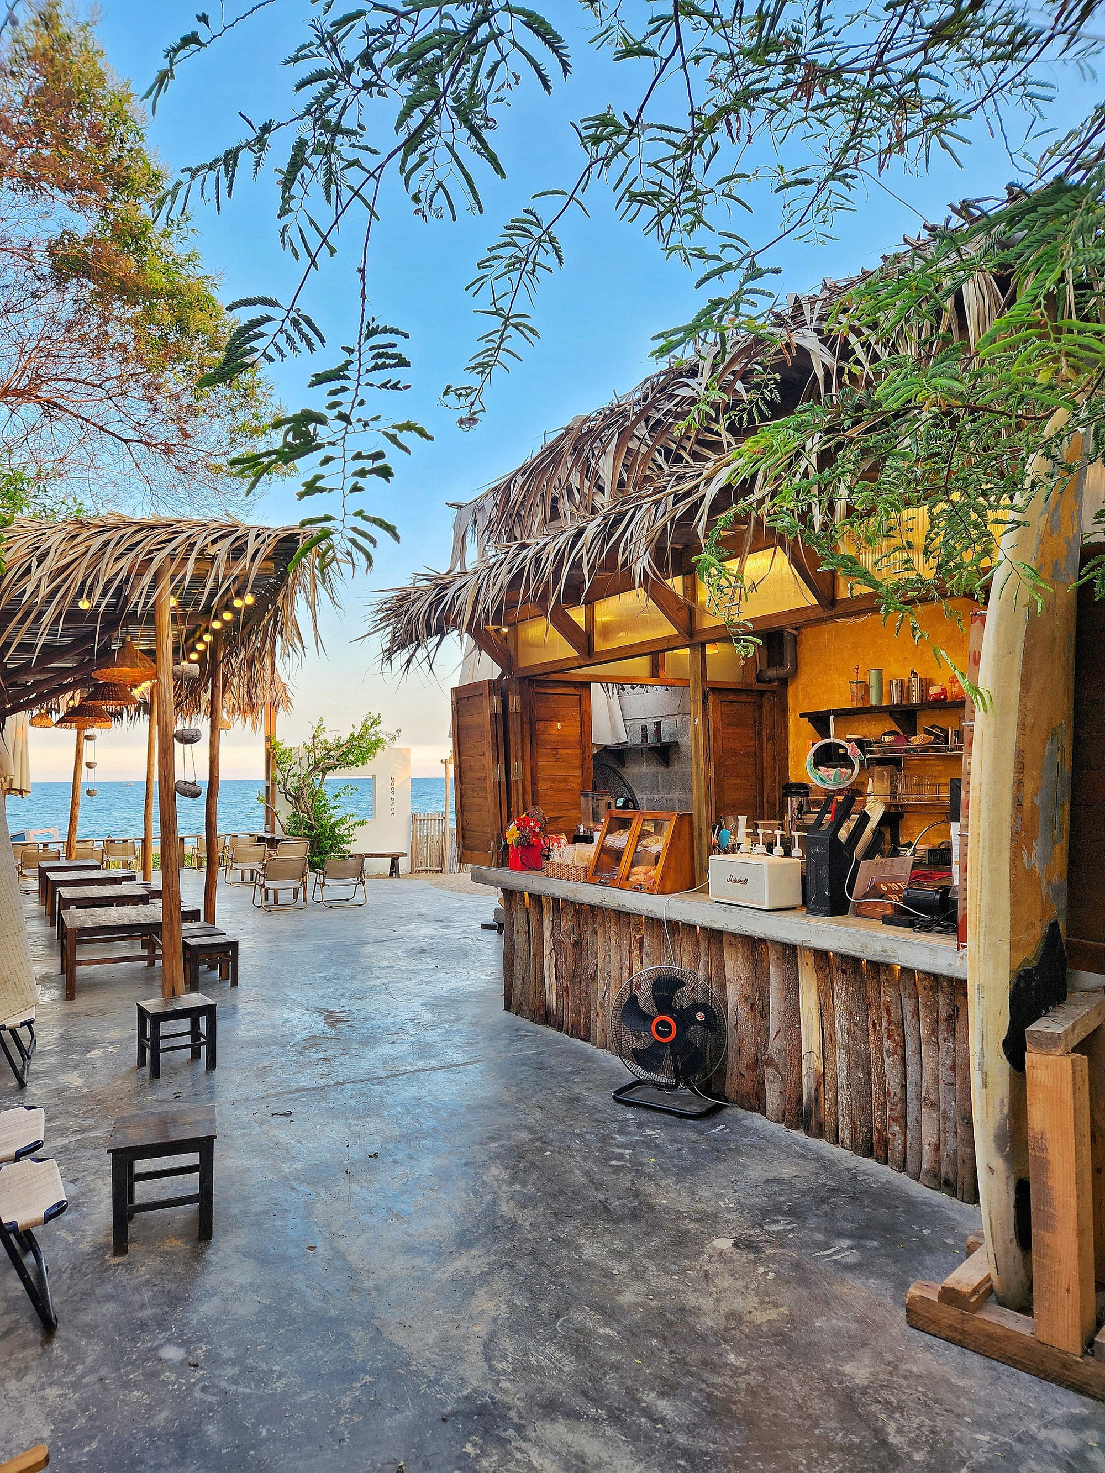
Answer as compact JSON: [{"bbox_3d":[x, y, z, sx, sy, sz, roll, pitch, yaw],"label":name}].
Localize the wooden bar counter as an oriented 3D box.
[{"bbox_3d":[0.703,1.191,4.816,0.600,0.865,3.800,1,-3,-30],"label":"wooden bar counter"}]

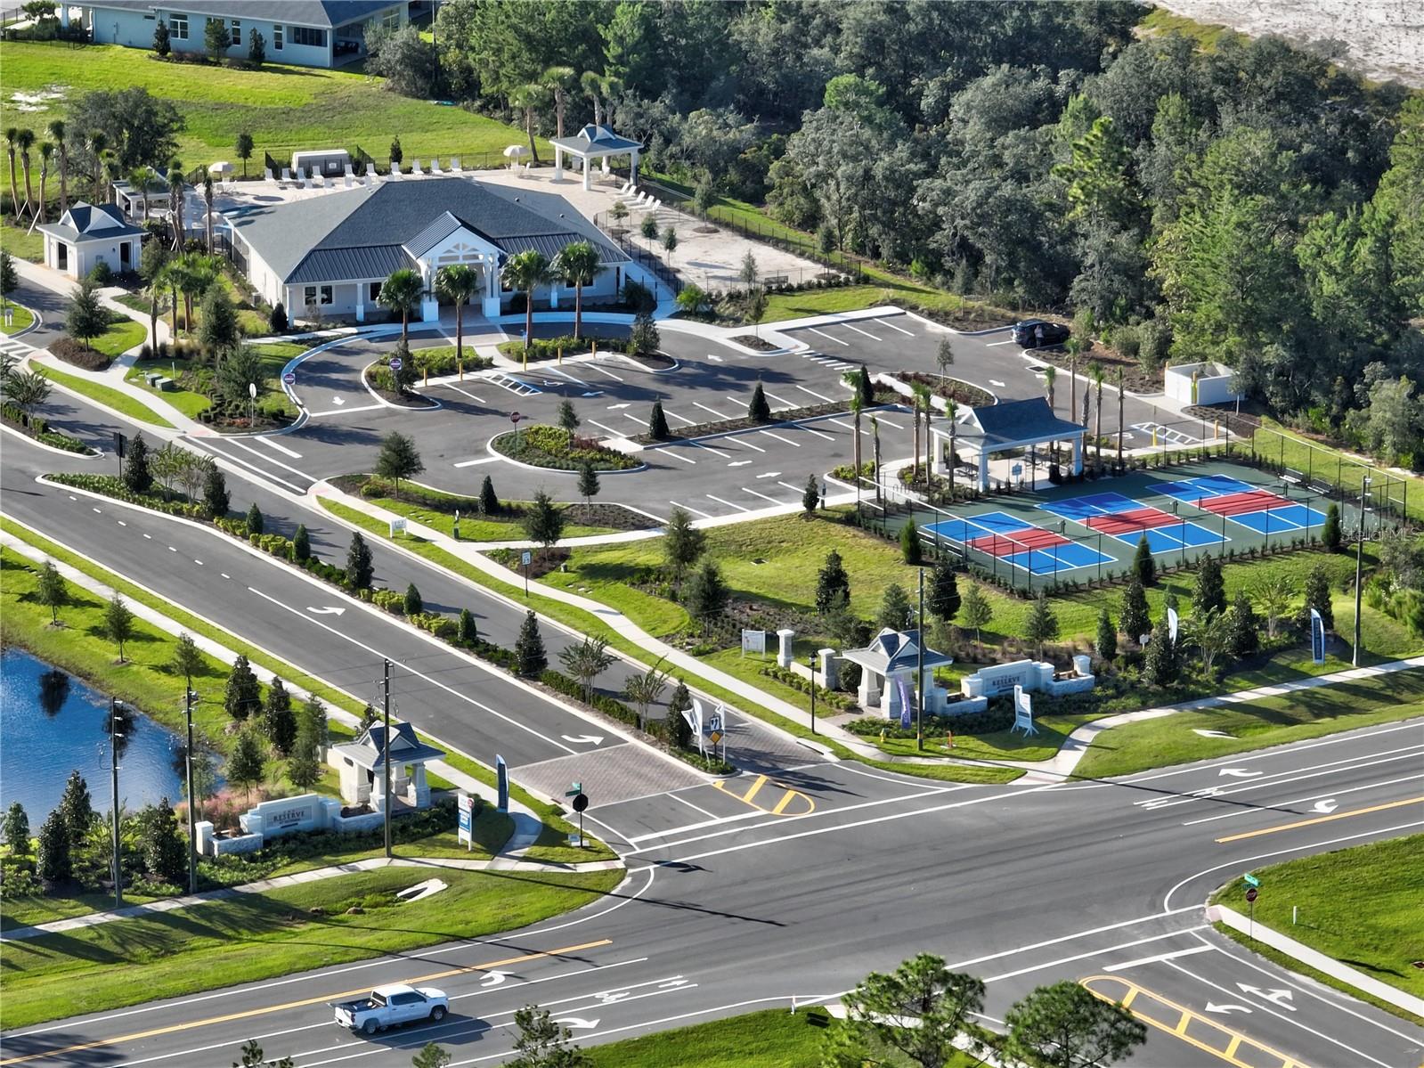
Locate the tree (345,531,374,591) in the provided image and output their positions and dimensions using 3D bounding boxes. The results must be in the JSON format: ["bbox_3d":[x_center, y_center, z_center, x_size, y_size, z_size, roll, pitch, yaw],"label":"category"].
[{"bbox_3d":[-21.443,1.598,403.657,1.728,3.600,1.728,0,16,0],"label":"tree"}]

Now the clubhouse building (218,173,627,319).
[{"bbox_3d":[-20.589,-21.847,480.856,25.600,7.630,22.400,-4,17,-15],"label":"clubhouse building"}]

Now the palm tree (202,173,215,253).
[{"bbox_3d":[-37.192,-23.681,488.781,0.905,6.730,0.905,0,16,0],"label":"palm tree"}]

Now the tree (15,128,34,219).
[{"bbox_3d":[-51.898,-27.068,500.549,1.558,7.140,1.558,0,16,0],"label":"tree"}]

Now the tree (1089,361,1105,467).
[{"bbox_3d":[25.014,-7.825,429.780,1.013,7.010,1.013,0,16,0],"label":"tree"}]

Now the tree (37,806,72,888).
[{"bbox_3d":[-35.608,16.860,357.764,1.866,4.181,1.866,0,16,0],"label":"tree"}]

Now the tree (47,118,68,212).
[{"bbox_3d":[-49.574,-27.562,500.410,1.520,7.830,1.520,0,16,0],"label":"tree"}]

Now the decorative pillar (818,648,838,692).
[{"bbox_3d":[7.027,8.217,402.265,0.780,2.322,0.780,-10,19,-30],"label":"decorative pillar"}]

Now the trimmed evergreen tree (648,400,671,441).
[{"bbox_3d":[-3.660,-7.990,457.445,1.460,2.786,1.460,0,16,0],"label":"trimmed evergreen tree"}]

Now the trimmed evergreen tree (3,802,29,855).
[{"bbox_3d":[-39.168,16.502,373.504,1.474,2.912,1.474,0,16,0],"label":"trimmed evergreen tree"}]

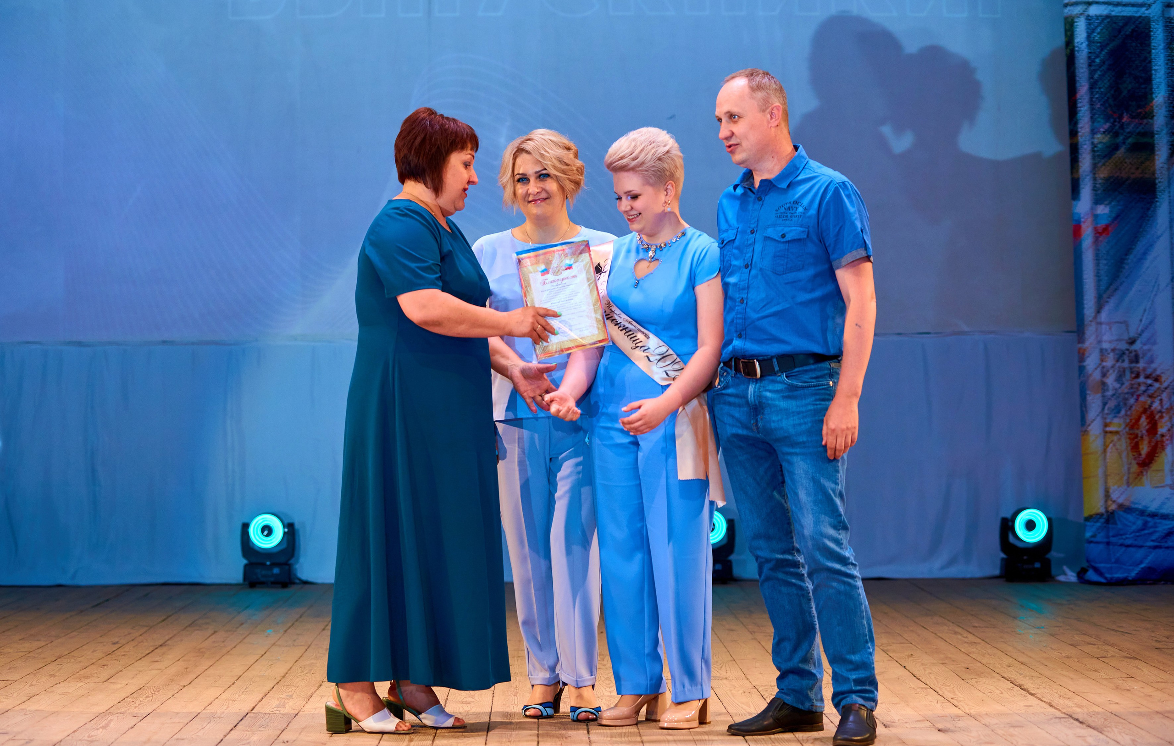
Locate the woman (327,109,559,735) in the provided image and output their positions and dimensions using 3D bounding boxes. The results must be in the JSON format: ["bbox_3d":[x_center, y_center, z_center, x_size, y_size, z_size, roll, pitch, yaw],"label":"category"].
[{"bbox_3d":[-0.410,0.127,6.900,0.620,1.740,0.500,0,-1,13],"label":"woman"}]

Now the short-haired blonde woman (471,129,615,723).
[{"bbox_3d":[-0.126,0.143,7.099,0.450,1.710,0.400,0,-1,10],"label":"short-haired blonde woman"}]

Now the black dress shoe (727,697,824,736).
[{"bbox_3d":[0.524,0.941,6.786,0.285,0.105,0.105,0,-1,-19],"label":"black dress shoe"}]

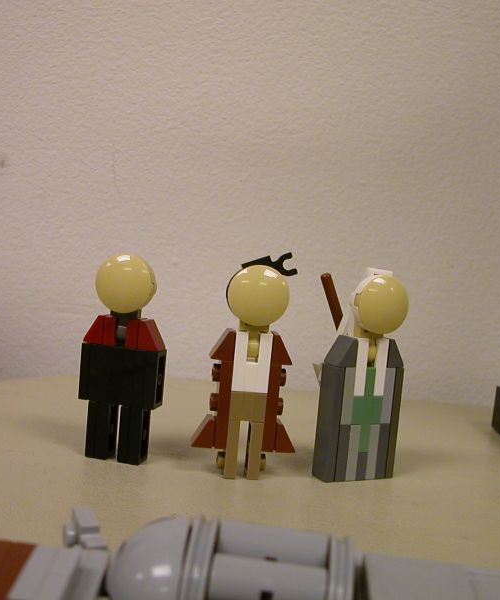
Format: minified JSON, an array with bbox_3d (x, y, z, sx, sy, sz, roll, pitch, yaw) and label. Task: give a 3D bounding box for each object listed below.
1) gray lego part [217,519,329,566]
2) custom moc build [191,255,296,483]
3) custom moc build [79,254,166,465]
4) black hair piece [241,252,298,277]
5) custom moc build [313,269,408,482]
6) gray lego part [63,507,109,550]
[{"bbox_3d":[0.003,0.037,0.124,0.016,0.008,0.008,7,5,2],"label":"gray lego part"},{"bbox_3d":[0.000,0.018,0.230,0.029,0.061,0.014,4,5,-7],"label":"custom moc build"},{"bbox_3d":[-0.036,0.016,0.237,0.022,0.058,0.014,6,5,13],"label":"custom moc build"},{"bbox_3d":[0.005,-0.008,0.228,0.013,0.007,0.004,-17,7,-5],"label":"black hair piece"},{"bbox_3d":[0.032,0.021,0.242,0.022,0.060,0.020,3,5,-25],"label":"custom moc build"},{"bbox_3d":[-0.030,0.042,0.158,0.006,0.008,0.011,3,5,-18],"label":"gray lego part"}]

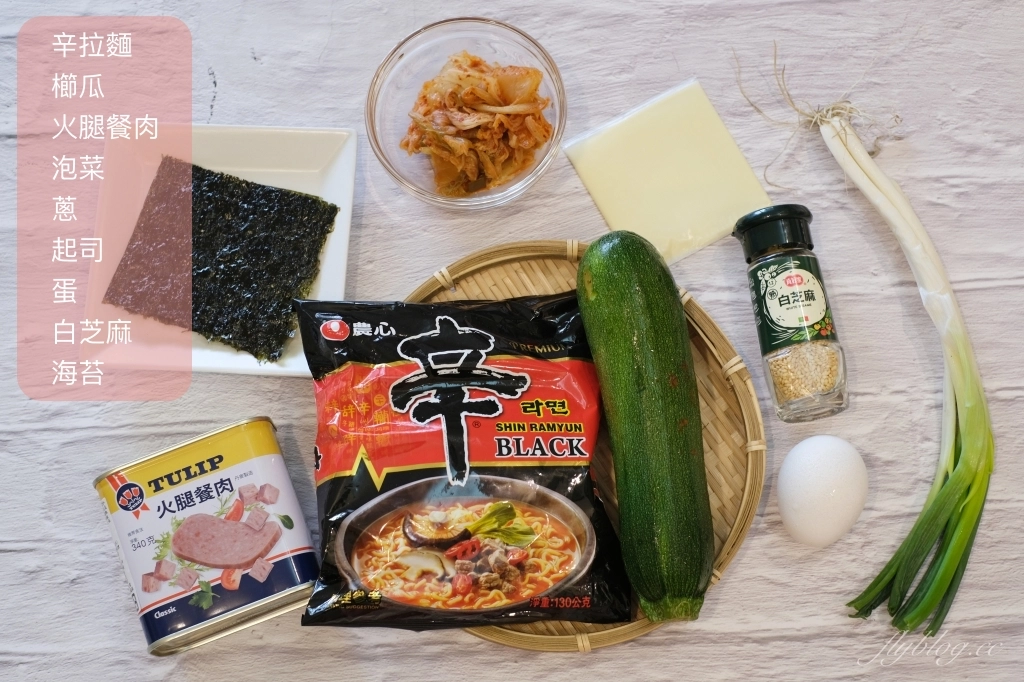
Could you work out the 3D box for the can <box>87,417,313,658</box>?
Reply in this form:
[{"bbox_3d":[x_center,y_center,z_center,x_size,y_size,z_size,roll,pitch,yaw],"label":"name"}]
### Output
[{"bbox_3d":[-0.152,0.099,0.750,0.095,0.054,0.087,-18,76,-4],"label":"can"}]

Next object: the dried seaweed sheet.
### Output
[{"bbox_3d":[-0.161,-0.047,0.834,0.103,0.010,0.092,18,76,4],"label":"dried seaweed sheet"}]

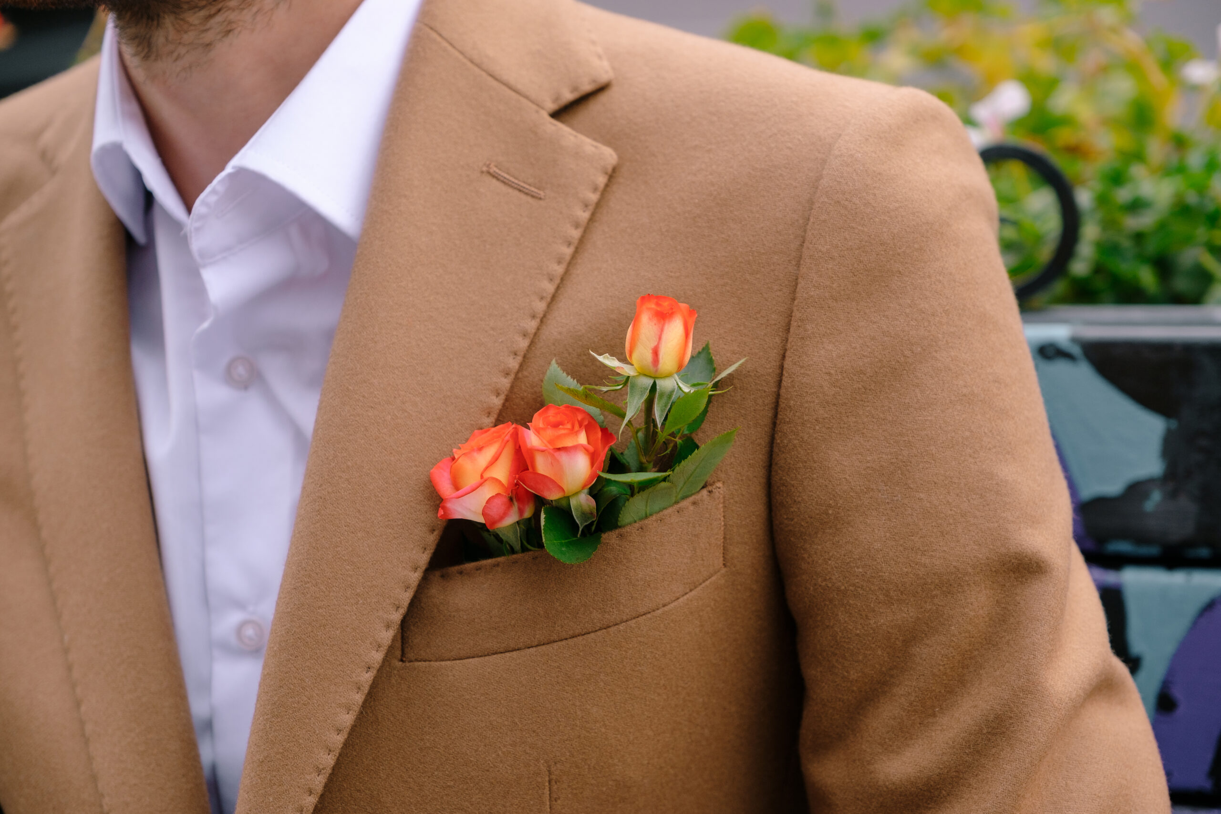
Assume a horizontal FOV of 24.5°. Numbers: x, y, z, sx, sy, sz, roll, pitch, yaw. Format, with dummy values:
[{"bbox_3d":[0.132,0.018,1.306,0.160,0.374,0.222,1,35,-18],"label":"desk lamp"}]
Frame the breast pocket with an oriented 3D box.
[{"bbox_3d":[-0.016,0.058,0.950,0.118,0.038,0.022,-15,-1,10],"label":"breast pocket"}]

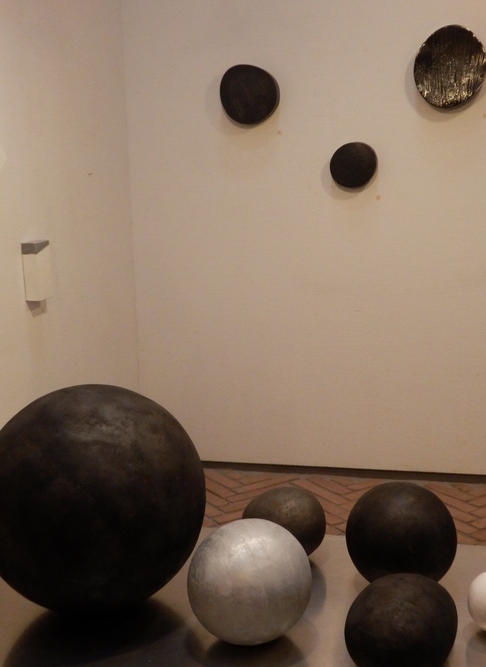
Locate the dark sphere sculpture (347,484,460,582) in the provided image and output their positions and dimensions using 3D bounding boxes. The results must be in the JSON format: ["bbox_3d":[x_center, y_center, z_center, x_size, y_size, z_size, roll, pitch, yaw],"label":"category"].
[{"bbox_3d":[0.437,0.563,2.392,0.301,0.301,0.301,-1,11,0],"label":"dark sphere sculpture"}]

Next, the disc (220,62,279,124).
[{"bbox_3d":[0.026,-0.865,3.144,0.221,0.210,0.050,1,11,13],"label":"disc"}]

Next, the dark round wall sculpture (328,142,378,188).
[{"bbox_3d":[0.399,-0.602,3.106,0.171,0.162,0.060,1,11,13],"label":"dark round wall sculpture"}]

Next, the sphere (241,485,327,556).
[{"bbox_3d":[0.121,0.568,2.571,0.237,0.230,0.237,-1,11,0],"label":"sphere"}]

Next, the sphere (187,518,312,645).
[{"bbox_3d":[0.017,0.618,2.157,0.304,0.304,0.304,-1,11,0],"label":"sphere"}]

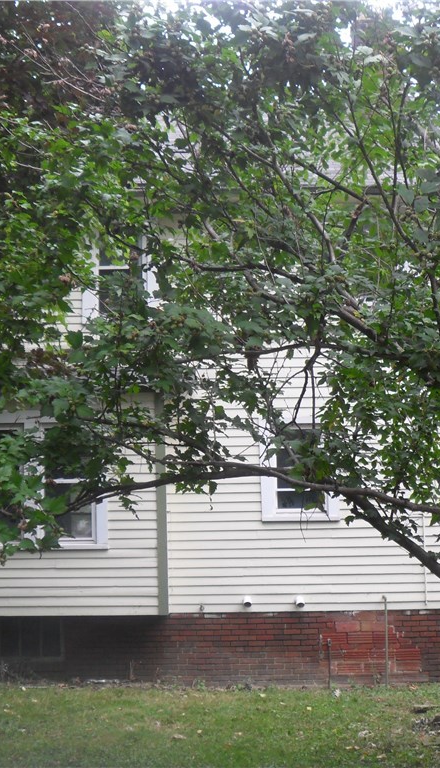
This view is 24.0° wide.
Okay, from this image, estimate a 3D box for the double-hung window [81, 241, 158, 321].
[{"bbox_3d":[-1.281,-1.394,13.300,0.990,1.270,0.140,-1,-7,1],"label":"double-hung window"}]

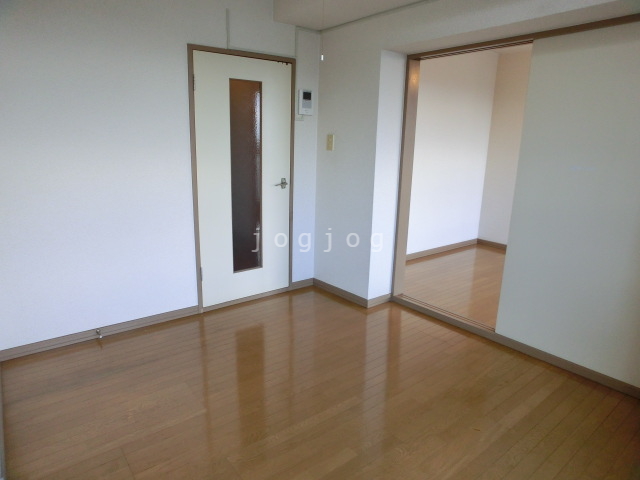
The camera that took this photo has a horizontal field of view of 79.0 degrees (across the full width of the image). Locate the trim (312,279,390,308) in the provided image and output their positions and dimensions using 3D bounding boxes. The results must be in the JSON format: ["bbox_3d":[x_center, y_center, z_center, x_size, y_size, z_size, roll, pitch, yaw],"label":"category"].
[{"bbox_3d":[0.258,0.421,3.281,0.262,0.069,0.645,-9,17,-39],"label":"trim"}]

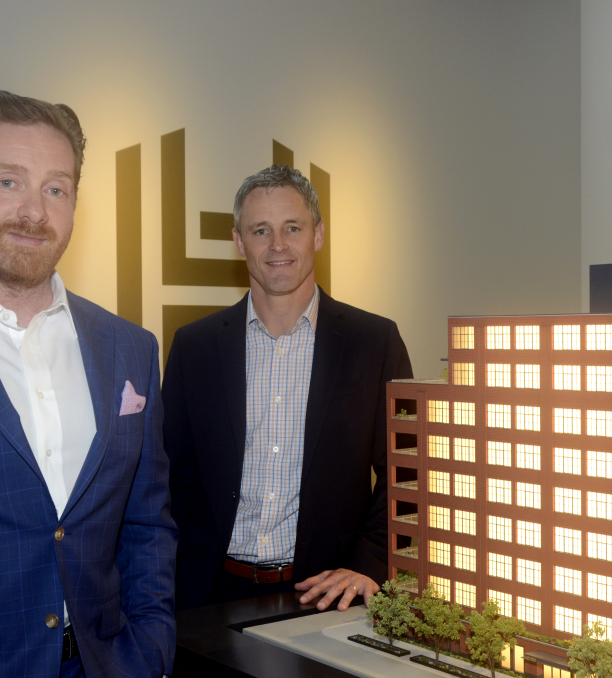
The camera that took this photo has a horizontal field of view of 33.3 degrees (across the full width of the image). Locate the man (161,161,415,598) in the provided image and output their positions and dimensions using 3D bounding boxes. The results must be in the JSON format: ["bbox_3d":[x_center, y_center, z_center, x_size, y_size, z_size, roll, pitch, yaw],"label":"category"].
[{"bbox_3d":[-0.025,0.573,2.012,0.530,1.840,0.400,0,1,9],"label":"man"}]

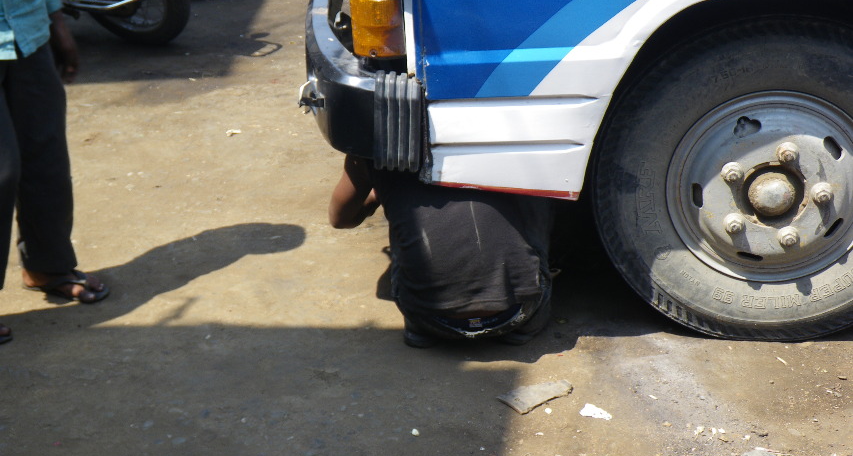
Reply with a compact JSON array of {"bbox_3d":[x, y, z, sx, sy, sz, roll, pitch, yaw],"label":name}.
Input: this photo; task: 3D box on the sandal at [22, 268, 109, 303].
[{"bbox_3d":[-1.036,0.153,3.598,0.280,0.065,0.100,7,26,28],"label":"sandal"}]

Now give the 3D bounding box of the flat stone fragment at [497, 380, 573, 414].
[{"bbox_3d":[0.250,0.374,2.835,0.161,0.016,0.086,-20,26,-30],"label":"flat stone fragment"}]

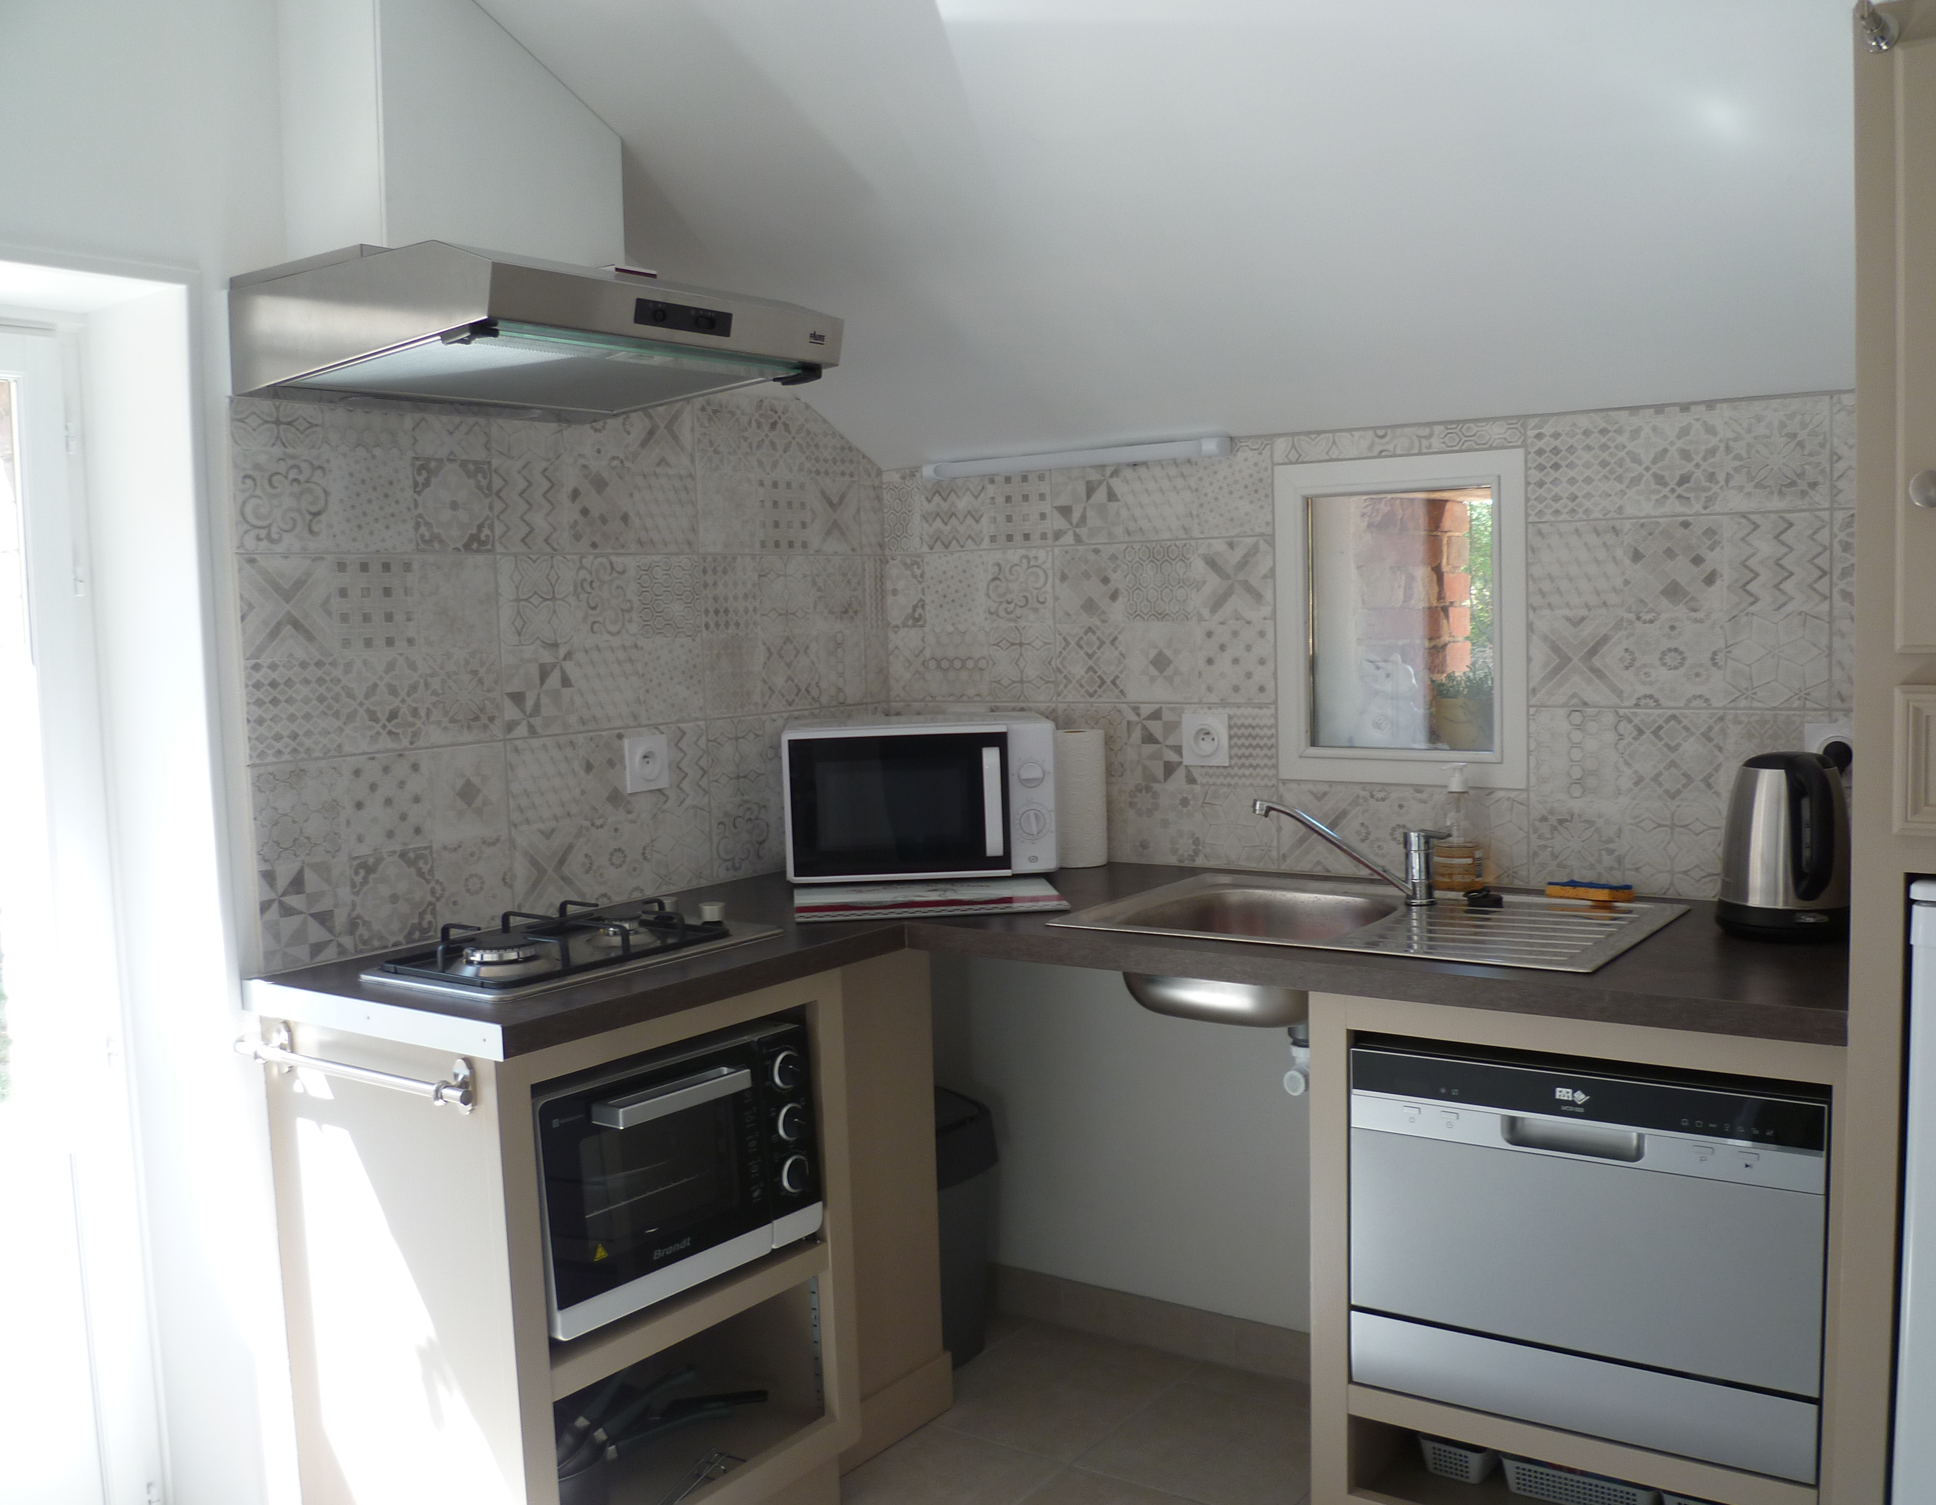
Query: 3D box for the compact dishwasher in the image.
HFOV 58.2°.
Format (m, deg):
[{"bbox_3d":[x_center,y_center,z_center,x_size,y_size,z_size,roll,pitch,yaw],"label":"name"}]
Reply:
[{"bbox_3d":[0.863,0.582,2.300,0.549,0.442,0.497,2,6,33],"label":"compact dishwasher"}]

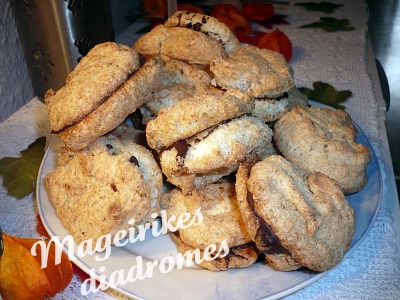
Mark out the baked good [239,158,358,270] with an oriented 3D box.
[{"bbox_3d":[0.052,0.034,0.218,0.070,0.035,0.066,34,42,-13],"label":"baked good"}]

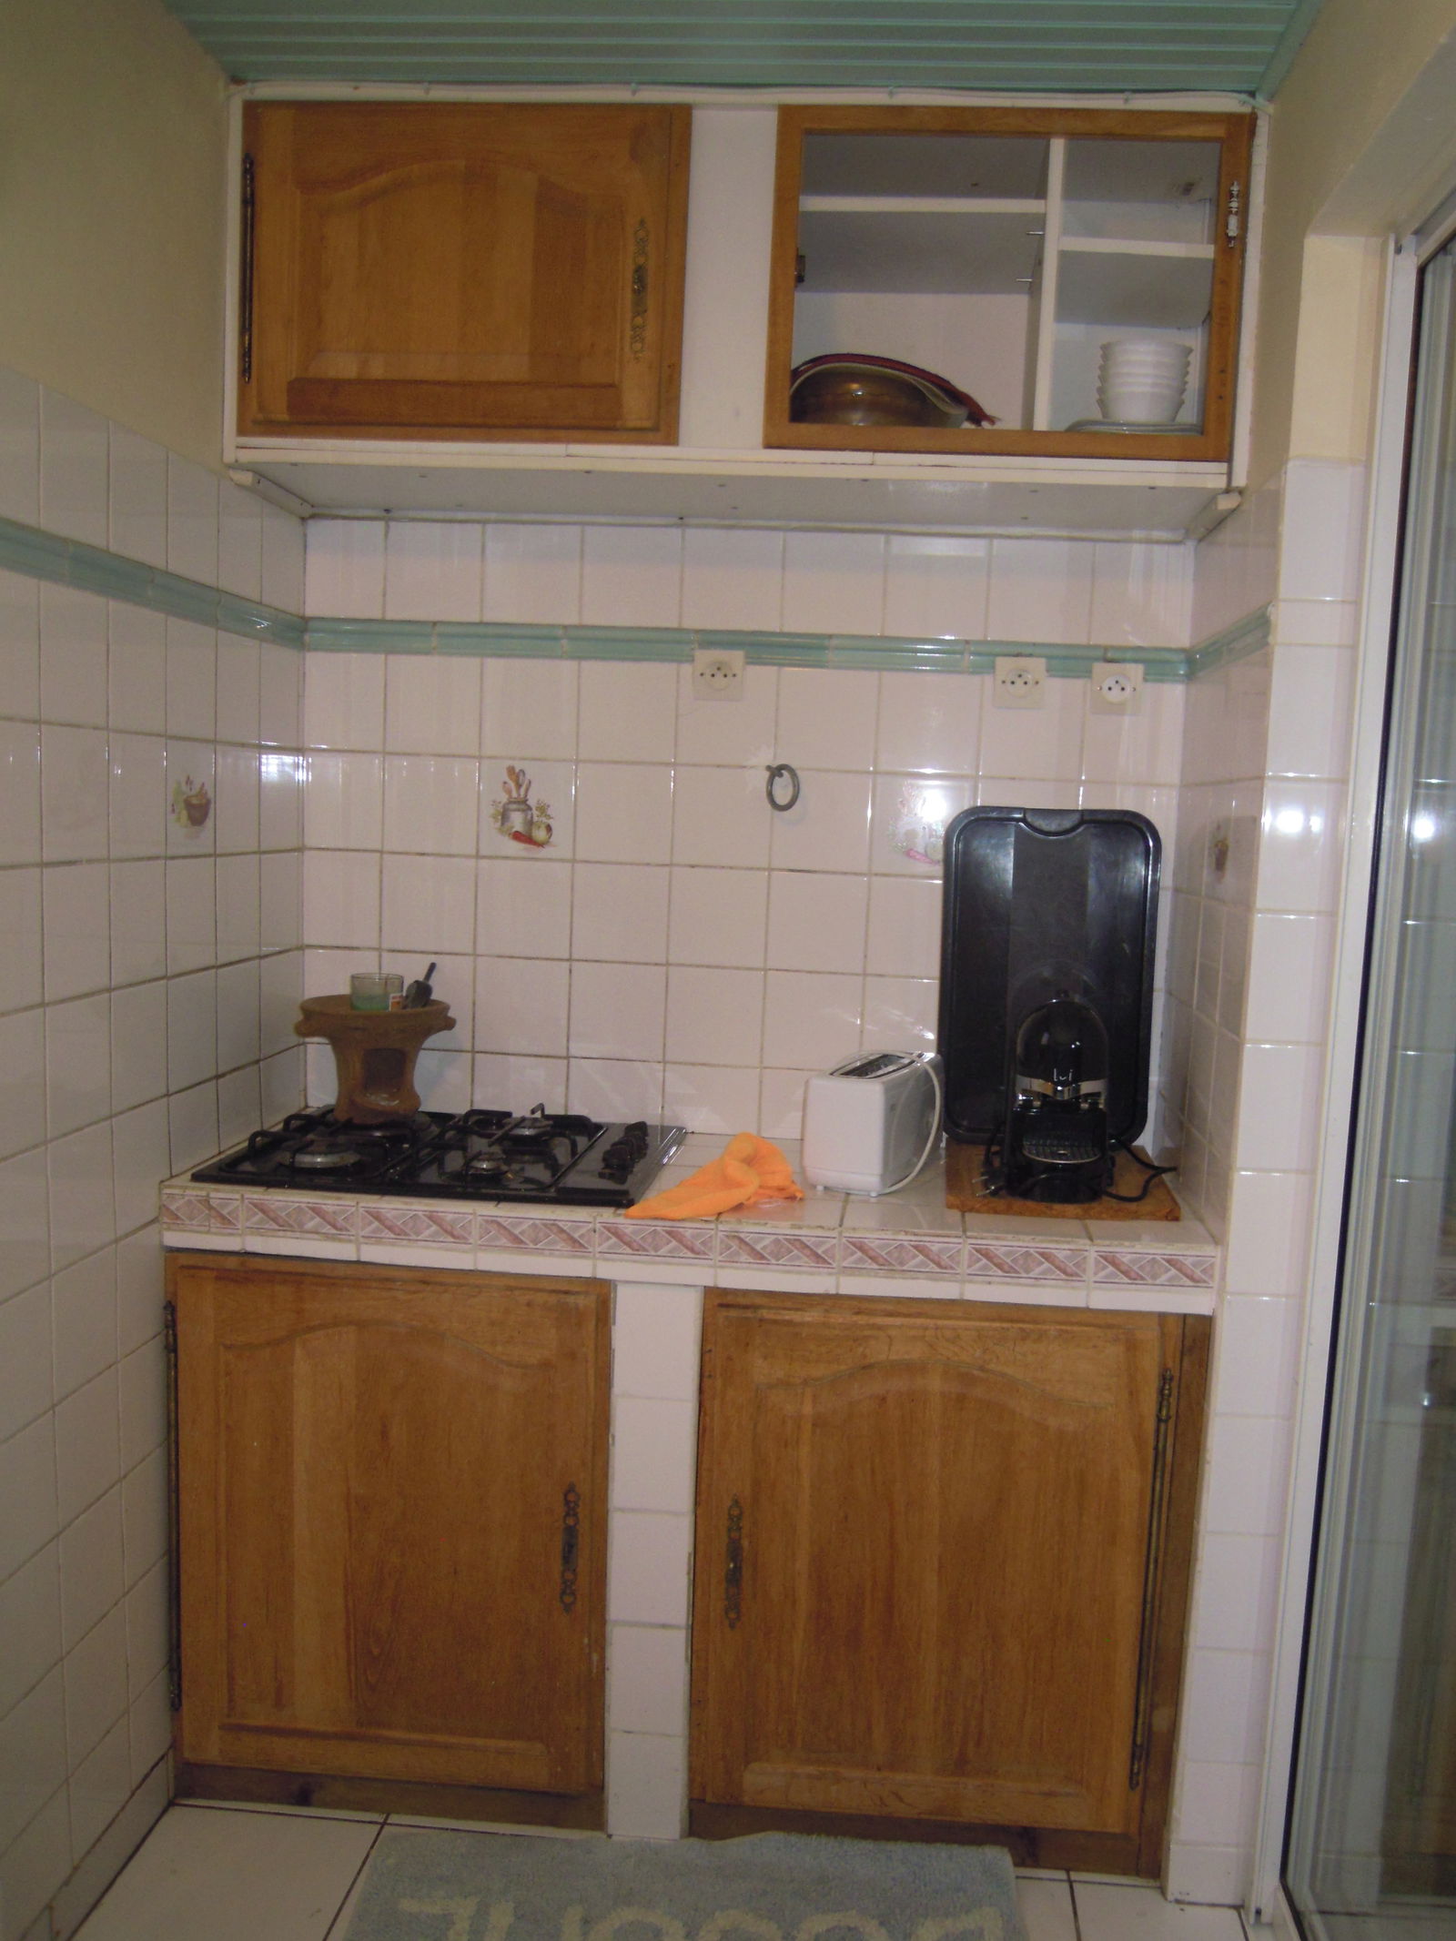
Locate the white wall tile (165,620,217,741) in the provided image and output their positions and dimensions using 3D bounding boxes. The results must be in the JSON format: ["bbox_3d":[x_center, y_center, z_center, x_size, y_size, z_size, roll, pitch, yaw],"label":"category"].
[{"bbox_3d":[-0.708,-0.381,2.069,0.009,0.150,0.150,3,6,5],"label":"white wall tile"}]

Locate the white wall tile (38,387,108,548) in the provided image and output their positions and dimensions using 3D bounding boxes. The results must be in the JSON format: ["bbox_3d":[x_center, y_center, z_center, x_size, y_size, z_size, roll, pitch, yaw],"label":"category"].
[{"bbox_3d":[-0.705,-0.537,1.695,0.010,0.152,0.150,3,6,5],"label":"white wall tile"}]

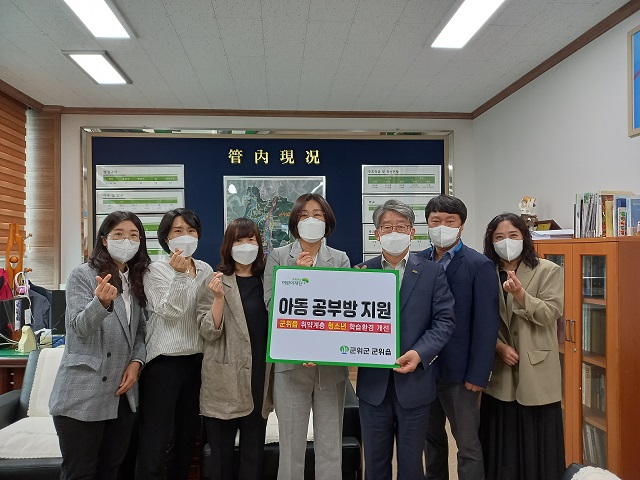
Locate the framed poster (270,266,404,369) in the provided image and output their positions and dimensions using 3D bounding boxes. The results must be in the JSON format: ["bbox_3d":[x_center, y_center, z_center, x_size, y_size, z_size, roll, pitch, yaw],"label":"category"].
[{"bbox_3d":[0.067,0.343,2.104,0.590,0.442,0.015,2,-18,4],"label":"framed poster"}]

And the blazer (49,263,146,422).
[{"bbox_3d":[-1.025,0.472,2.130,0.450,0.730,0.340,0,-1,-28],"label":"blazer"}]

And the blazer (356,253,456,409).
[{"bbox_3d":[0.380,0.408,2.180,0.500,0.720,0.320,-1,-1,8],"label":"blazer"}]

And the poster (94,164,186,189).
[{"bbox_3d":[-1.895,-0.669,4.901,0.903,0.251,0.030,0,-1,-5],"label":"poster"}]

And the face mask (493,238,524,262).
[{"bbox_3d":[0.941,0.050,2.300,0.145,0.115,0.090,-1,-1,22],"label":"face mask"}]

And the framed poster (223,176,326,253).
[{"bbox_3d":[-0.480,-0.093,5.015,1.104,1.190,0.030,0,-1,-5],"label":"framed poster"}]

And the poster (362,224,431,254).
[{"bbox_3d":[0.919,-0.011,5.135,0.898,0.321,0.030,0,-1,-5],"label":"poster"}]

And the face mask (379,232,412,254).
[{"bbox_3d":[0.348,0.018,2.120,0.138,0.110,0.085,-2,-1,9],"label":"face mask"}]

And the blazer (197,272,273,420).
[{"bbox_3d":[-0.416,0.544,2.360,0.450,0.750,0.310,0,-1,-16],"label":"blazer"}]

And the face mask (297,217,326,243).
[{"bbox_3d":[-0.039,-0.050,2.250,0.135,0.125,0.085,-1,-1,5],"label":"face mask"}]

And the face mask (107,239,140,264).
[{"bbox_3d":[-0.900,0.053,2.120,0.140,0.120,0.090,3,-1,-27],"label":"face mask"}]

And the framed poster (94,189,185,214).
[{"bbox_3d":[-1.902,-0.401,4.902,0.904,0.252,0.025,-1,-1,-5],"label":"framed poster"}]

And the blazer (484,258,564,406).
[{"bbox_3d":[0.990,0.442,2.310,0.450,0.720,0.300,-1,-1,20],"label":"blazer"}]

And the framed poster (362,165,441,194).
[{"bbox_3d":[0.912,-0.670,5.146,0.894,0.319,0.030,0,-1,-5],"label":"framed poster"}]

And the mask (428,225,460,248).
[{"bbox_3d":[0.600,-0.015,2.230,0.142,0.112,0.090,-2,-1,22],"label":"mask"}]

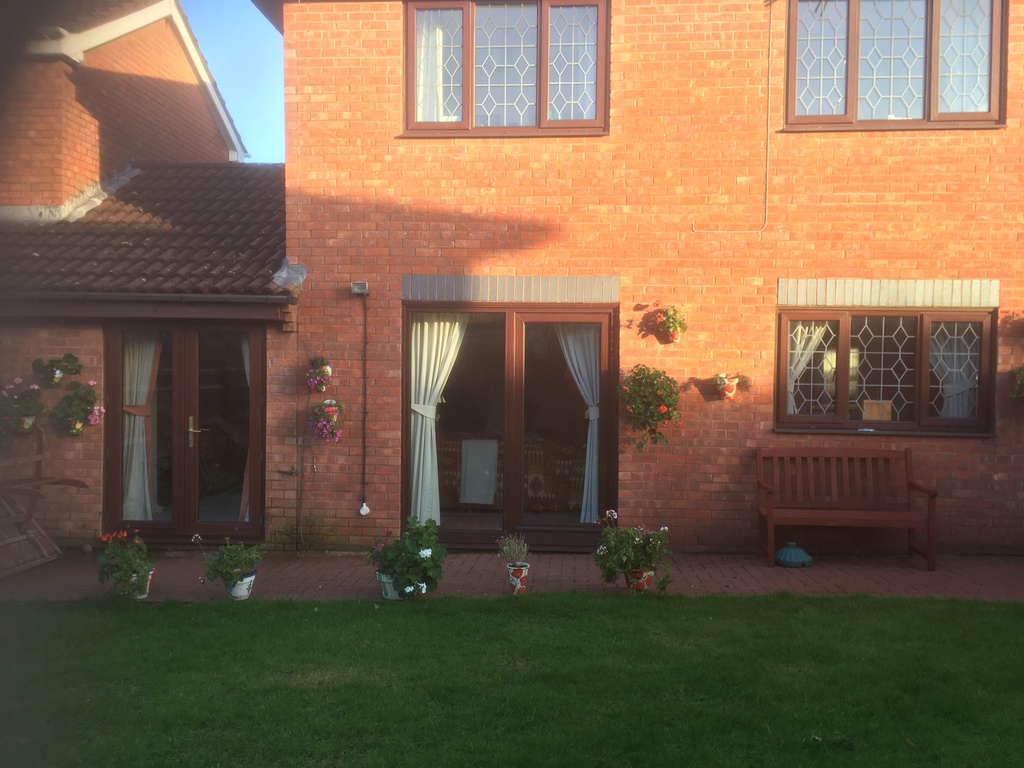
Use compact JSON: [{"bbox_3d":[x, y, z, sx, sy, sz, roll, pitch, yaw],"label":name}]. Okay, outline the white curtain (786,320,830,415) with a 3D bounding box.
[{"bbox_3d":[2.498,-0.123,7.278,0.400,0.850,0.120,1,2,5],"label":"white curtain"}]

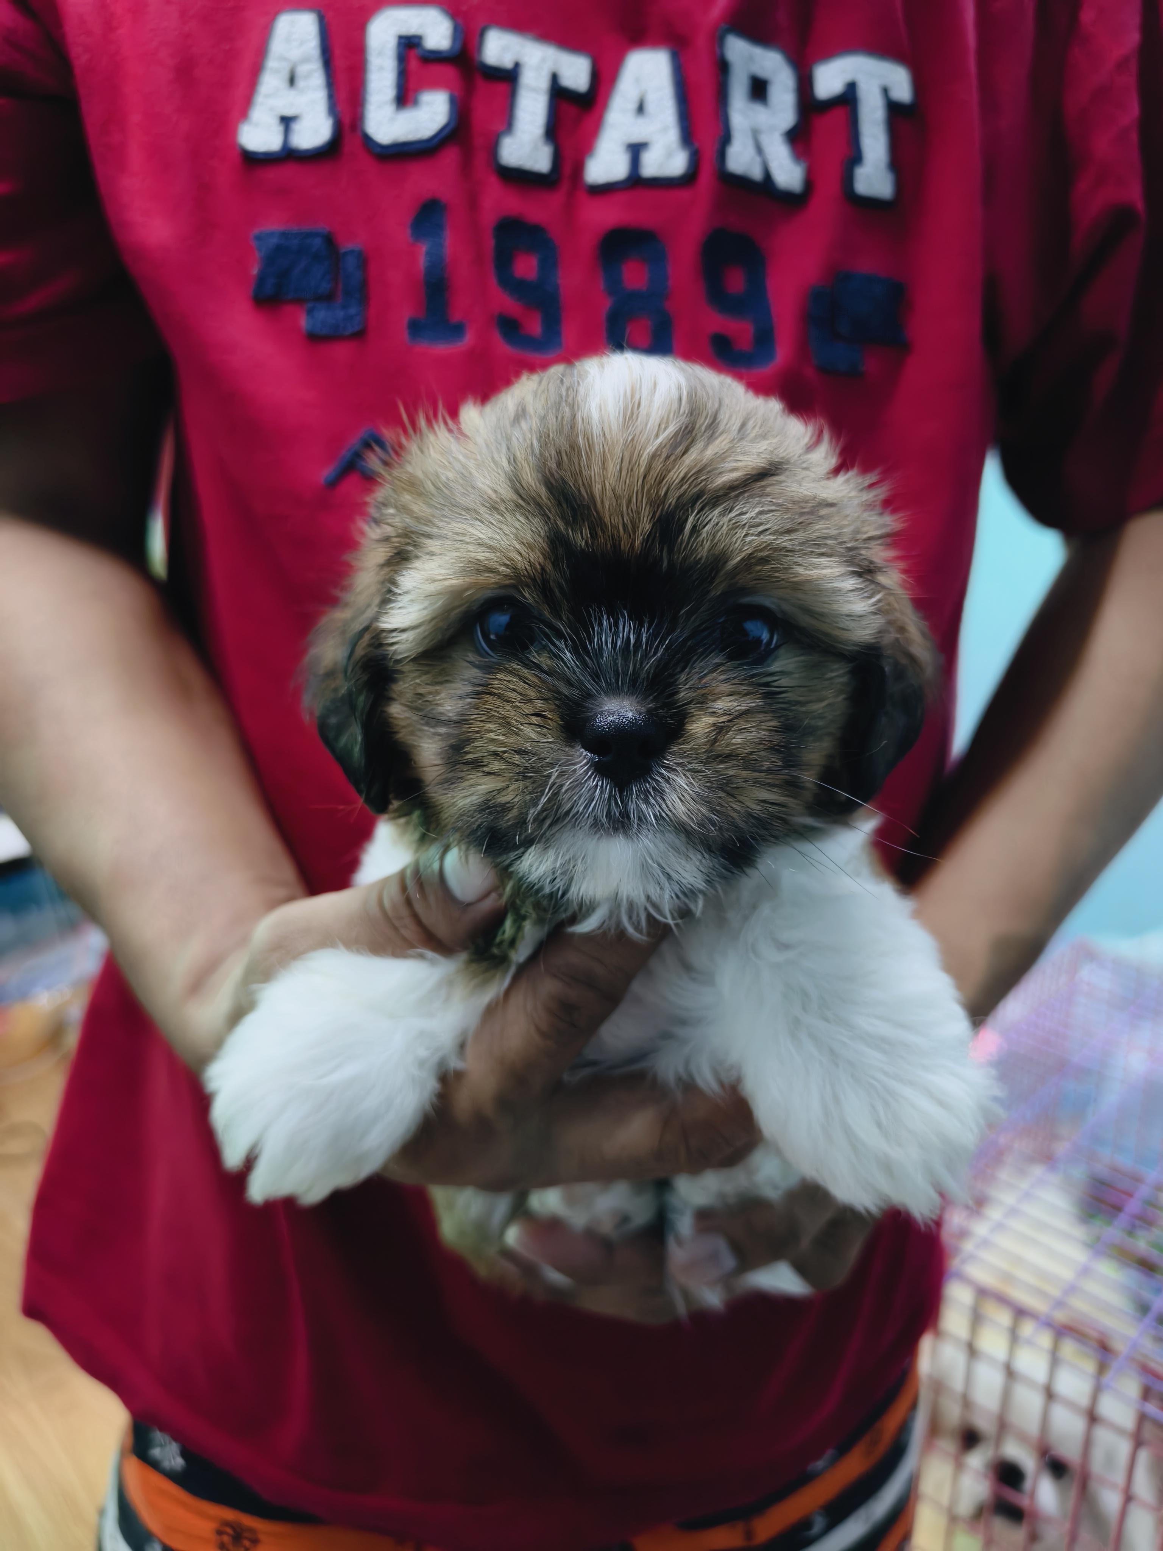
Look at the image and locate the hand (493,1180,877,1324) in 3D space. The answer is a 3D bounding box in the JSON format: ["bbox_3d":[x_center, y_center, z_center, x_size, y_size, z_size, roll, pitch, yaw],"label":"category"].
[{"bbox_3d":[0.045,0.158,0.370,0.155,0.075,0.090,-12,20,-15],"label":"hand"}]

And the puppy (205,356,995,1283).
[{"bbox_3d":[0.005,0.030,0.300,0.185,0.255,0.165,-1,15,1],"label":"puppy"}]

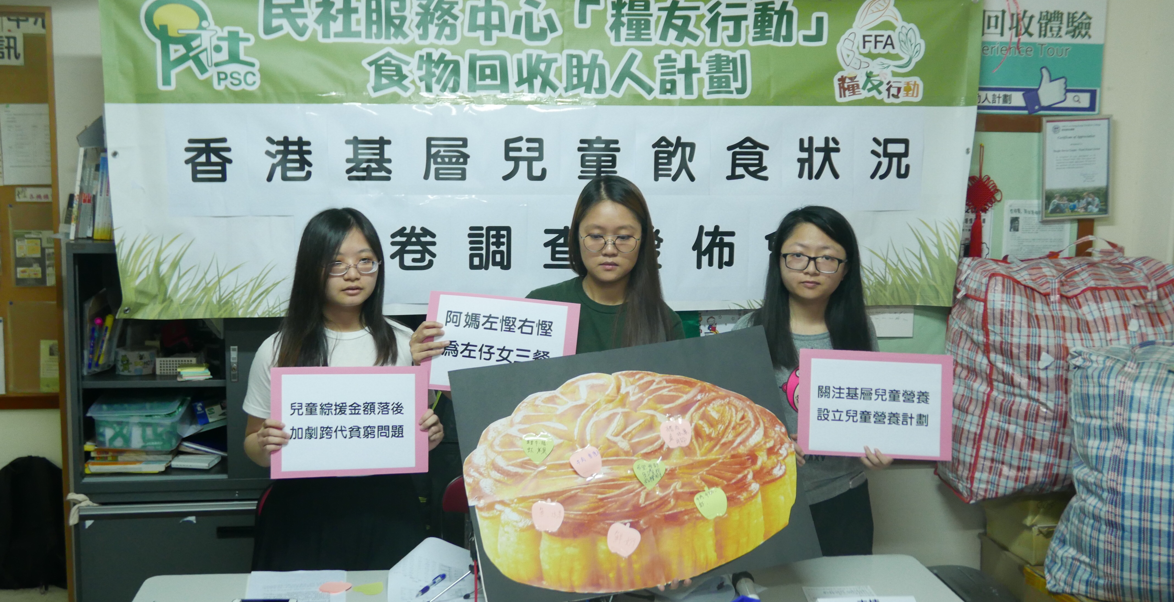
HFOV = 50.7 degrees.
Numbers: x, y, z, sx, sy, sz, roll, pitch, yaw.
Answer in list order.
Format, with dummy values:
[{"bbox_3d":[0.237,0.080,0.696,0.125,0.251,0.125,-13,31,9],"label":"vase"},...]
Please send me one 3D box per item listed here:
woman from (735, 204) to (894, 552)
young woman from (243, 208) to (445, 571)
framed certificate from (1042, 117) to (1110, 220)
[{"bbox_3d":[0.526,0.561,3.047,0.430,1.578,0.400,2,8,4],"label":"woman"},{"bbox_3d":[-0.564,0.568,2.916,0.470,1.565,0.380,-1,9,-13],"label":"young woman"},{"bbox_3d":[1.487,-0.403,3.774,0.229,0.315,0.020,-4,9,-8],"label":"framed certificate"}]

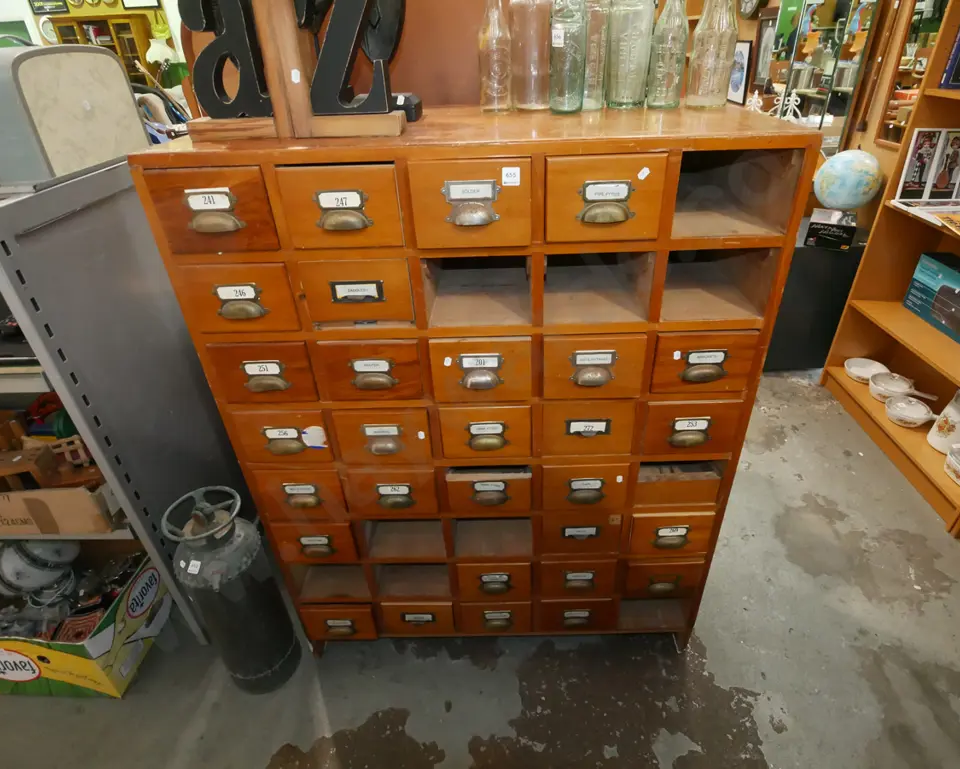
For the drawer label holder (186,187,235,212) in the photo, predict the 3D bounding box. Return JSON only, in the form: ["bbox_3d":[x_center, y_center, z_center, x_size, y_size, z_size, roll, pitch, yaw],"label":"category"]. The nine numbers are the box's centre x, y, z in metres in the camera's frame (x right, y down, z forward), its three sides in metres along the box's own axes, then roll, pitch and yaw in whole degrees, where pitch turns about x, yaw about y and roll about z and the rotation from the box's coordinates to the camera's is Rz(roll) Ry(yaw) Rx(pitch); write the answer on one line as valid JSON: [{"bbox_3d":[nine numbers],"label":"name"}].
[{"bbox_3d":[-0.395,-0.269,0.776,0.065,0.030,0.003,-2,32,2],"label":"drawer label holder"}]

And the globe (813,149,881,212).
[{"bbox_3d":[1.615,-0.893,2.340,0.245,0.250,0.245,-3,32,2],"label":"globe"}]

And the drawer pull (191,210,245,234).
[{"bbox_3d":[-0.391,-0.242,0.794,0.076,0.029,0.021,-3,32,2],"label":"drawer pull"}]

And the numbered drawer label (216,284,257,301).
[{"bbox_3d":[-0.414,-0.157,0.906,0.071,0.028,0.004,-2,32,3],"label":"numbered drawer label"}]

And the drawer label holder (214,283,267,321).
[{"bbox_3d":[-0.385,-0.132,0.846,0.082,0.052,0.023,-2,32,2],"label":"drawer label holder"}]

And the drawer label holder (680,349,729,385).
[{"bbox_3d":[0.389,-0.031,0.907,0.086,0.049,0.023,-2,32,2],"label":"drawer label holder"}]

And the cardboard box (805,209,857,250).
[{"bbox_3d":[1.507,-0.662,2.276,0.157,0.100,0.220,17,38,30],"label":"cardboard box"}]

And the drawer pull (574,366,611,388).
[{"bbox_3d":[0.203,-0.015,0.965,0.073,0.028,0.018,-2,32,3],"label":"drawer pull"}]

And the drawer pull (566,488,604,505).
[{"bbox_3d":[0.223,0.238,1.126,0.077,0.026,0.018,-2,32,3],"label":"drawer pull"}]

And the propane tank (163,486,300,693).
[{"bbox_3d":[-0.578,0.502,1.272,0.180,0.559,0.180,-3,32,2],"label":"propane tank"}]

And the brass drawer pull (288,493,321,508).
[{"bbox_3d":[-0.379,0.252,1.150,0.070,0.027,0.018,-2,32,3],"label":"brass drawer pull"}]

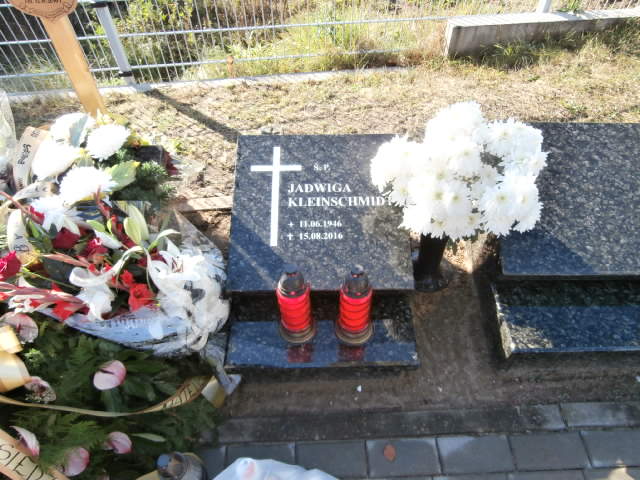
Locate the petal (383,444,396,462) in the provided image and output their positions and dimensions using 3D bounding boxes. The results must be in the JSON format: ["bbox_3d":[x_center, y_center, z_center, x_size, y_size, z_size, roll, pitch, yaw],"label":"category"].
[{"bbox_3d":[0.197,0.601,1.250,0.034,0.007,0.045,0,54,0],"label":"petal"}]

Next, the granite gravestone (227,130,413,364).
[{"bbox_3d":[0.006,0.011,1.493,0.600,0.300,0.760,0,54,0],"label":"granite gravestone"}]

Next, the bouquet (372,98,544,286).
[{"bbox_3d":[0.390,-0.103,1.402,0.480,0.580,0.400,0,54,0],"label":"bouquet"}]

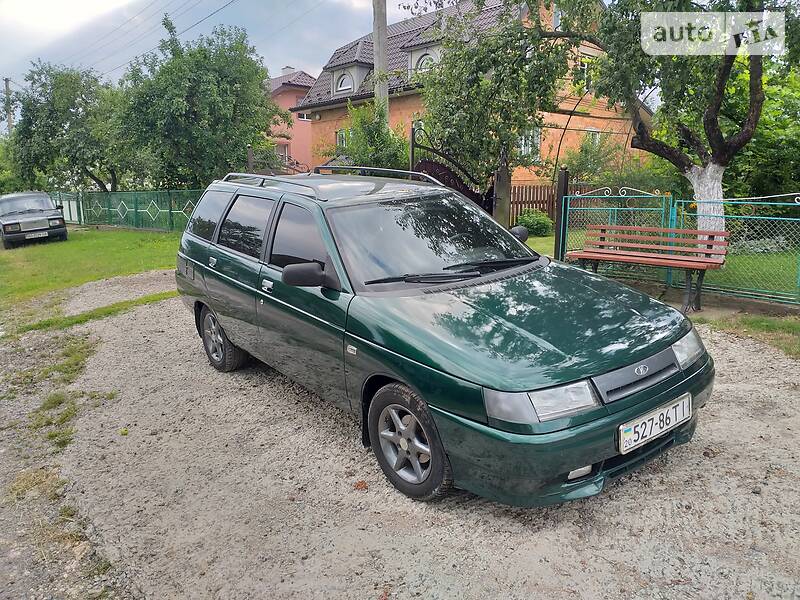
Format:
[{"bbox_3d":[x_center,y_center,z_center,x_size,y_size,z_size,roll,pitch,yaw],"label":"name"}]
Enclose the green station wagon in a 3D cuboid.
[{"bbox_3d":[-0.177,-0.118,4.187,1.760,1.510,4.290,-12,16,-35],"label":"green station wagon"}]

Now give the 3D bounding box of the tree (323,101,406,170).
[{"bbox_3d":[-0.718,-2.652,12.500,1.800,2.821,1.700,-2,13,0],"label":"tree"}]

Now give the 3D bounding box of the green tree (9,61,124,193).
[{"bbox_3d":[-12.100,-5.750,22.000,4.200,5.480,4.100,-9,14,-28],"label":"green tree"}]

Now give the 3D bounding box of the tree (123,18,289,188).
[{"bbox_3d":[-5.954,-5.343,18.300,4.900,5.884,4.800,-6,13,-19],"label":"tree"}]

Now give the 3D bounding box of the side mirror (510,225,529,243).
[{"bbox_3d":[0.800,-0.454,4.185,0.210,0.130,0.110,-12,16,-35],"label":"side mirror"}]

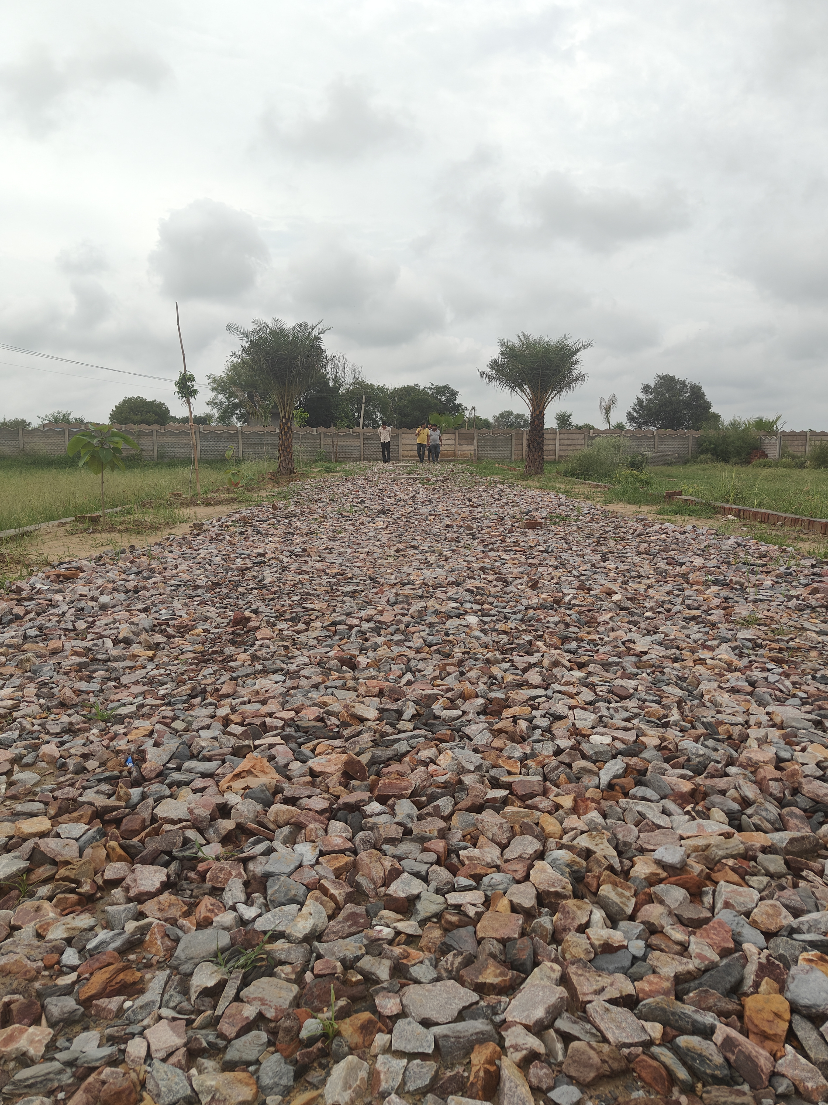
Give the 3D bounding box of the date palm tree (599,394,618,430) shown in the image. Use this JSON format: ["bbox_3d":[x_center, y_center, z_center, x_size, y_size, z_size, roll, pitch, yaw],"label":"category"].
[{"bbox_3d":[12.466,-8.171,49.342,1.163,4.094,1.163,0,8,0],"label":"date palm tree"}]

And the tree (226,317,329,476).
[{"bbox_3d":[-3.516,-4.025,19.933,2.648,4.013,2.648,0,8,0],"label":"tree"}]

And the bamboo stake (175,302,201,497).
[{"bbox_3d":[-3.452,-2.325,11.791,0.300,2.962,0.220,0,8,0],"label":"bamboo stake"}]

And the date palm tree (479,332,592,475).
[{"bbox_3d":[3.142,-3.855,19.957,2.919,3.669,2.919,0,8,0],"label":"date palm tree"}]

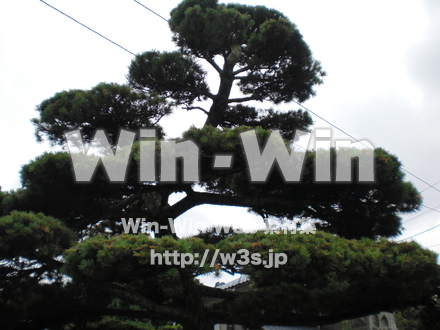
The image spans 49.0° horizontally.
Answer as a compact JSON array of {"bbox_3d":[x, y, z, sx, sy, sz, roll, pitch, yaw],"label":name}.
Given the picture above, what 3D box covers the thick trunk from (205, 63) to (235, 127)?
[{"bbox_3d":[0.000,-0.920,6.300,0.250,0.880,0.230,13,-17,4],"label":"thick trunk"}]

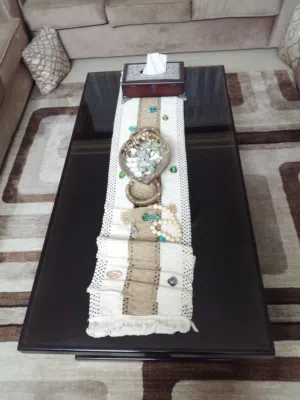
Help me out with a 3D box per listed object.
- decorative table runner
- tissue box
[{"bbox_3d":[-0.013,-0.133,1.142,0.303,0.025,1.200,-1,56,5],"label":"decorative table runner"},{"bbox_3d":[0.021,-0.551,1.394,0.278,0.077,0.161,0,56,6],"label":"tissue box"}]

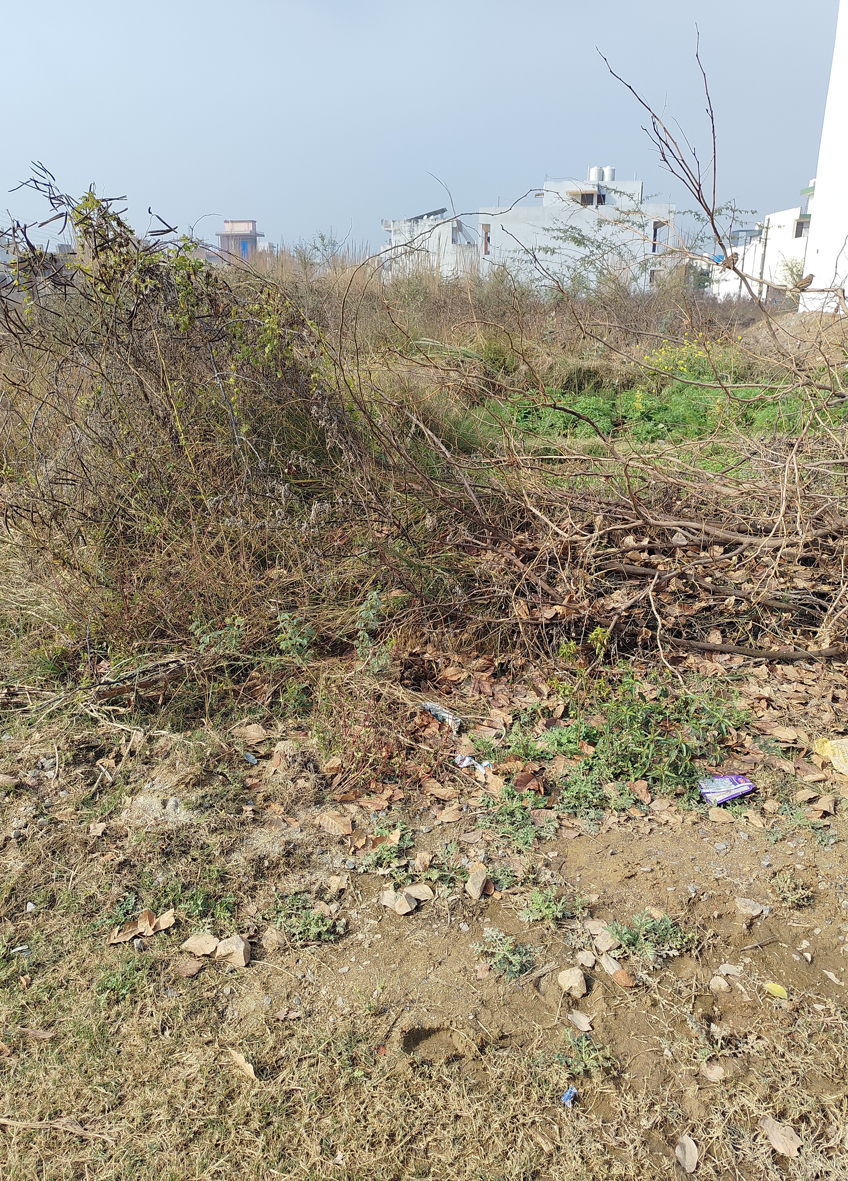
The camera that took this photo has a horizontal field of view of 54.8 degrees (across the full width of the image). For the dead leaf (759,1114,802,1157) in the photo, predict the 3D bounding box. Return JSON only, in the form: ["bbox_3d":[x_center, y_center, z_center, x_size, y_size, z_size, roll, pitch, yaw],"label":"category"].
[{"bbox_3d":[0.666,1.022,1.537,0.047,0.020,0.083,-7,19,-22],"label":"dead leaf"}]

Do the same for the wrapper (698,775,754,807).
[{"bbox_3d":[0.934,0.620,2.530,0.180,0.030,0.115,-13,24,-29],"label":"wrapper"}]

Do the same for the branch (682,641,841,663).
[{"bbox_3d":[1.525,0.273,3.708,0.750,0.064,0.119,0,18,0],"label":"branch"}]

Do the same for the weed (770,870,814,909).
[{"bbox_3d":[0.979,0.795,2.178,0.113,0.062,0.113,0,18,0],"label":"weed"}]

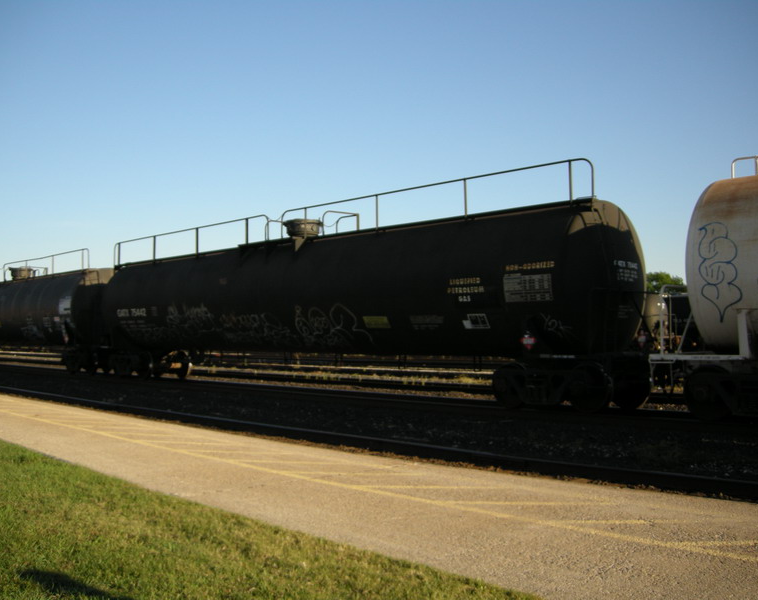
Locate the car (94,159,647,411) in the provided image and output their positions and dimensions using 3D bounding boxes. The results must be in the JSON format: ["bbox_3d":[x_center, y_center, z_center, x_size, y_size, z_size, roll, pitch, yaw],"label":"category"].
[{"bbox_3d":[-2.020,0.065,22.740,3.100,4.760,20.100,2,-3,-44],"label":"car"}]

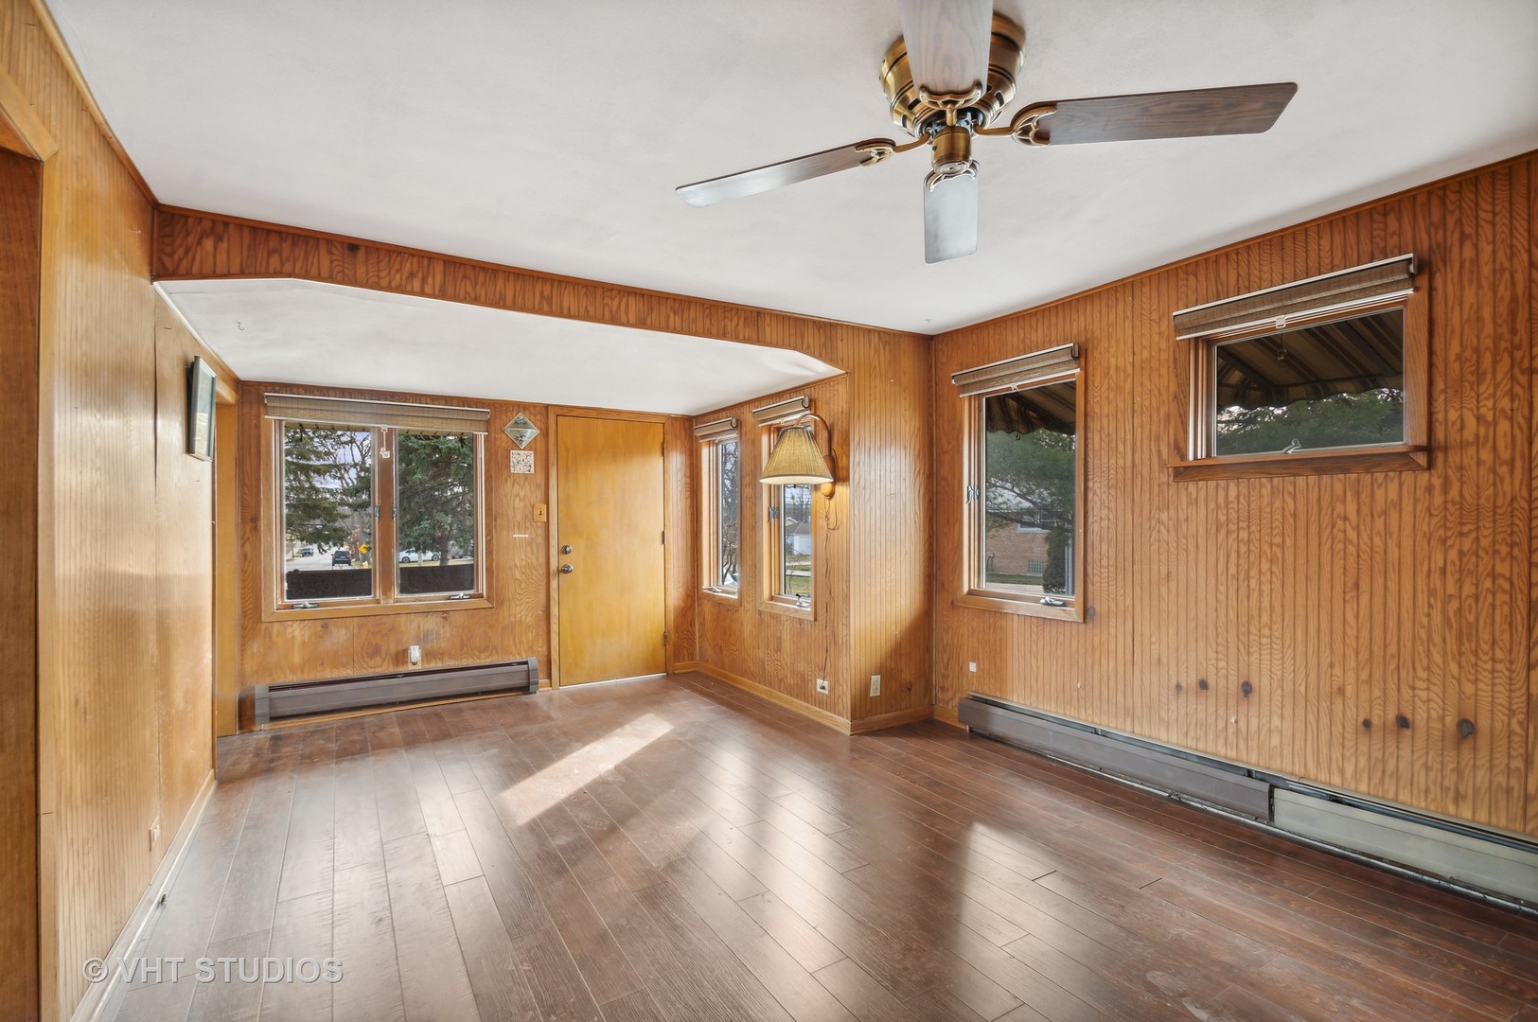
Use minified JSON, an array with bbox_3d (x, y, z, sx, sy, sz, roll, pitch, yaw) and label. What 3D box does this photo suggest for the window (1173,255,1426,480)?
[{"bbox_3d":[2.019,-0.501,2.509,0.120,0.731,0.796,0,0,-33],"label":"window"}]

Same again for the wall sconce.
[{"bbox_3d":[0.177,-0.320,3.722,0.447,0.492,0.424,0,0,-33],"label":"wall sconce"}]

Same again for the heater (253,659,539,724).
[{"bbox_3d":[-2.391,1.185,4.264,1.617,0.220,0.075,0,0,-30],"label":"heater"}]

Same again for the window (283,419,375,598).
[{"bbox_3d":[-2.834,0.003,4.134,0.498,1.172,0.080,0,0,-30],"label":"window"}]

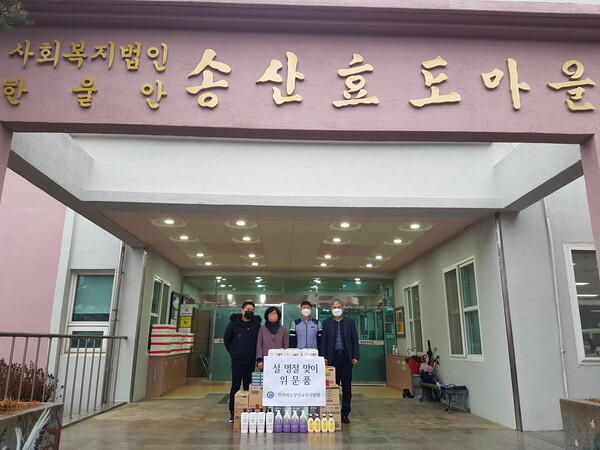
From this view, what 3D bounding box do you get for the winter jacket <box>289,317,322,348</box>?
[{"bbox_3d":[0.090,1.740,6.760,0.520,0.670,0.280,2,-15,-5],"label":"winter jacket"}]

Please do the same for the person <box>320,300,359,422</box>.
[{"bbox_3d":[0.585,1.991,6.681,0.540,1.712,0.310,1,-14,-2],"label":"person"}]

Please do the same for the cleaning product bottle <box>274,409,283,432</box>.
[{"bbox_3d":[-0.268,2.492,5.731,0.092,0.256,0.075,1,-14,-2],"label":"cleaning product bottle"}]

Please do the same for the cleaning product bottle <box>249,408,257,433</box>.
[{"bbox_3d":[-0.589,2.466,5.674,0.092,0.283,0.065,2,-15,-5],"label":"cleaning product bottle"}]

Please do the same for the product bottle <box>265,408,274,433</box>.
[{"bbox_3d":[-0.374,2.467,5.683,0.090,0.279,0.068,1,-14,-2],"label":"product bottle"}]

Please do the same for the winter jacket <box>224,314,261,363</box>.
[{"bbox_3d":[-0.844,1.684,6.737,0.520,0.710,0.350,1,-14,-2],"label":"winter jacket"}]

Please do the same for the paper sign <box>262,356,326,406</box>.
[{"bbox_3d":[-0.070,2.060,5.946,0.815,0.619,0.010,2,-28,-4],"label":"paper sign"}]

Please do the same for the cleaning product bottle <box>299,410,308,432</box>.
[{"bbox_3d":[0.048,2.496,5.728,0.095,0.258,0.065,2,-15,-5],"label":"cleaning product bottle"}]

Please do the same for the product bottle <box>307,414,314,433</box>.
[{"bbox_3d":[0.140,2.522,5.735,0.072,0.207,0.058,1,-14,-2],"label":"product bottle"}]

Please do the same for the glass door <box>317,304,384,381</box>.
[{"bbox_3d":[1.477,3.375,12.867,1.956,2.126,0.060,1,-15,-2],"label":"glass door"}]

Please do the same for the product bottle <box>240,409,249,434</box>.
[{"bbox_3d":[-0.688,2.466,5.672,0.092,0.283,0.065,2,-15,-5],"label":"product bottle"}]

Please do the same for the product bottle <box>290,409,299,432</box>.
[{"bbox_3d":[-0.058,2.495,5.726,0.097,0.258,0.065,2,-15,-5],"label":"product bottle"}]

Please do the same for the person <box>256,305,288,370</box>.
[{"bbox_3d":[-0.398,2.028,6.658,0.470,1.611,0.300,1,-14,-2],"label":"person"}]

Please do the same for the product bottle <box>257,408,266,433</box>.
[{"bbox_3d":[-0.482,2.465,5.678,0.090,0.279,0.068,1,-14,-2],"label":"product bottle"}]

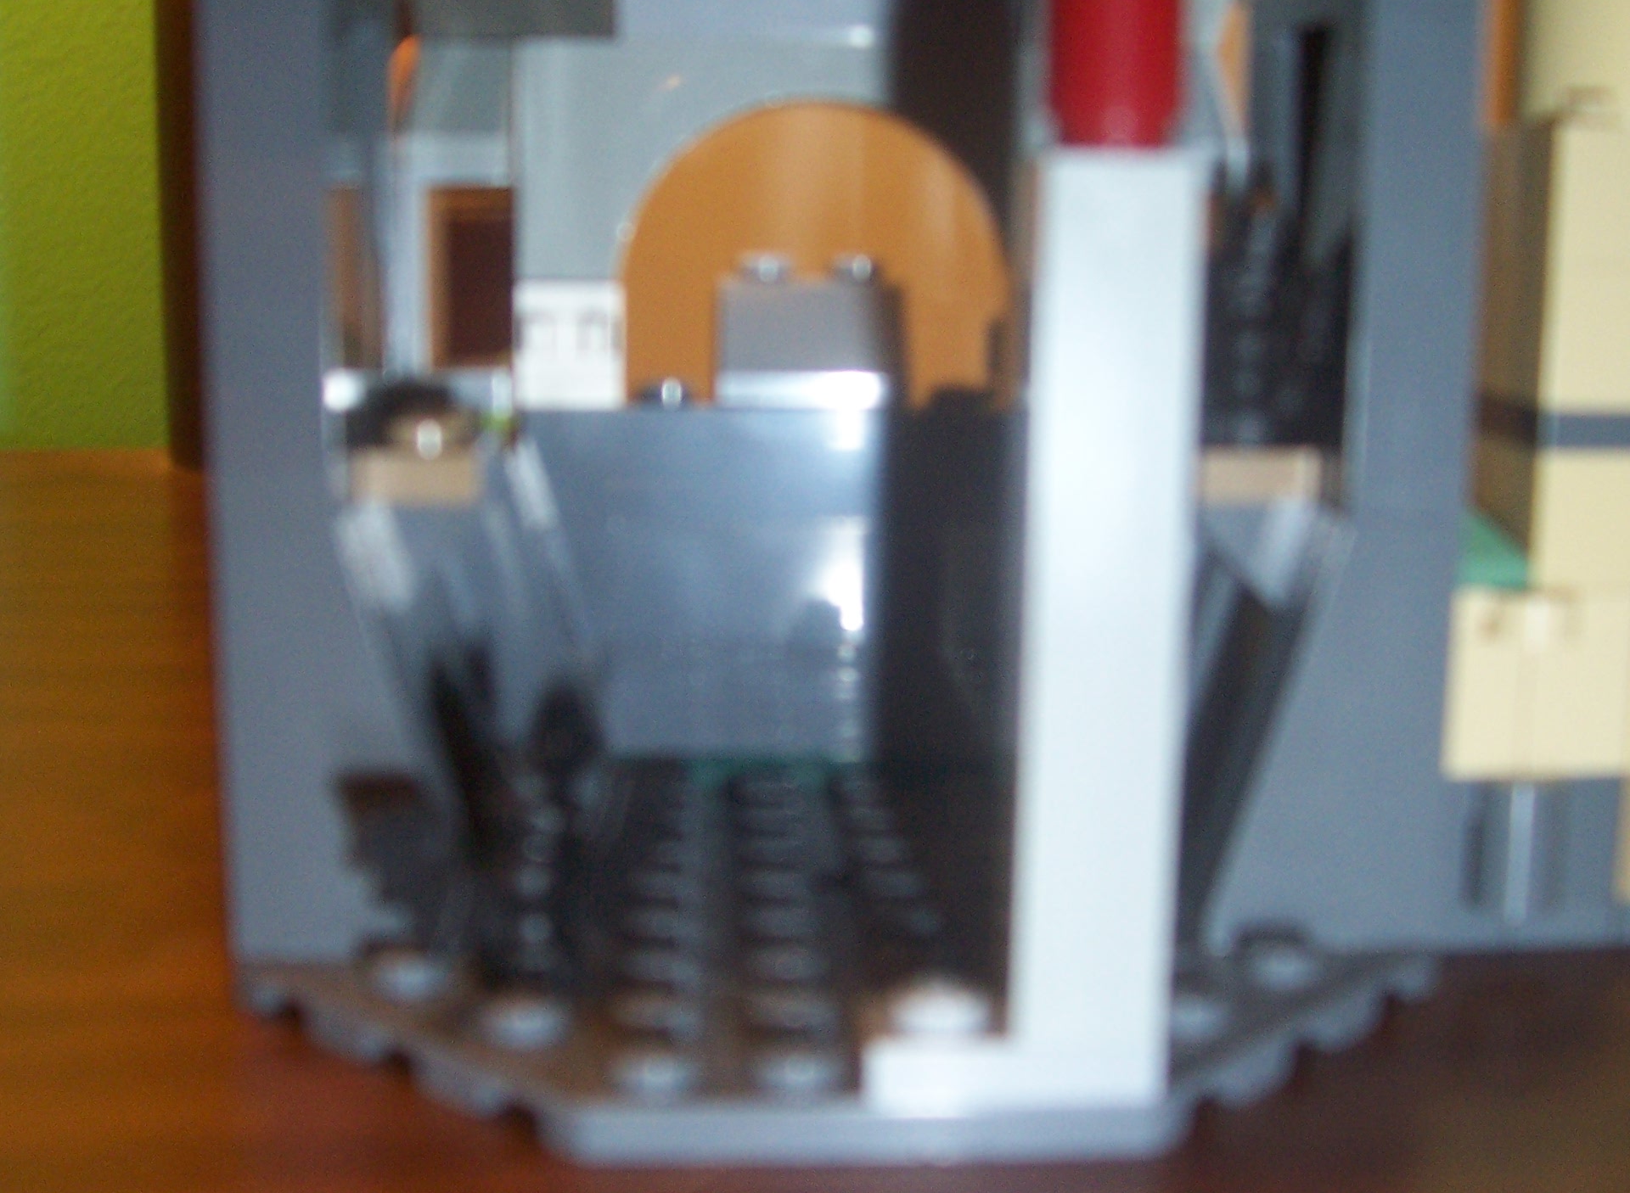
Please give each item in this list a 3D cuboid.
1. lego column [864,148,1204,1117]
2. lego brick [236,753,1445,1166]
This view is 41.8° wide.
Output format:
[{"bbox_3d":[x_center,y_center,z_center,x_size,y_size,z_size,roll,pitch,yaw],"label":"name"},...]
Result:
[{"bbox_3d":[0.011,0.002,0.117,0.016,0.051,0.008,0,9,-3],"label":"lego column"},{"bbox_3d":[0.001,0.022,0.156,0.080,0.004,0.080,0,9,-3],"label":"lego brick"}]

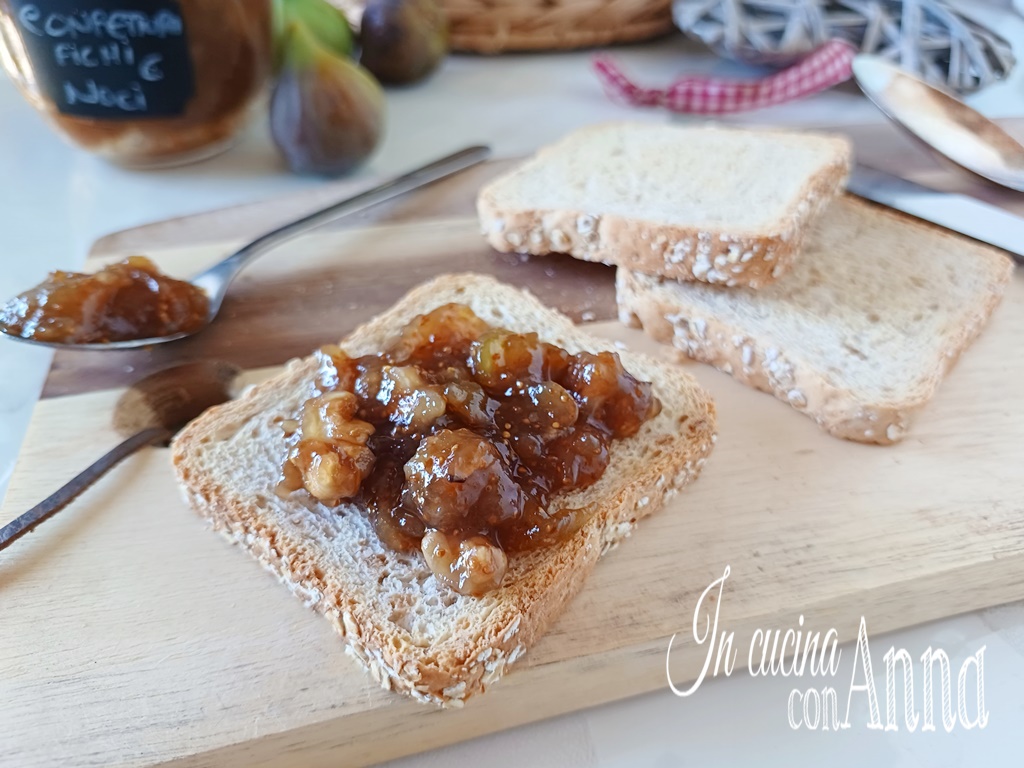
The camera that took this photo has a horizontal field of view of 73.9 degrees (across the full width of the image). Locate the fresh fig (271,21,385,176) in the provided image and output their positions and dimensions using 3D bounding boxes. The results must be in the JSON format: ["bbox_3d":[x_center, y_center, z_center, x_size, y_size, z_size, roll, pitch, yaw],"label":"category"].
[{"bbox_3d":[-0.090,-0.134,0.322,0.052,0.068,0.052,-9,39,7],"label":"fresh fig"}]

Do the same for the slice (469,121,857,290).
[{"bbox_3d":[0.052,-0.066,0.230,0.096,0.015,0.093,16,41,26],"label":"slice"}]

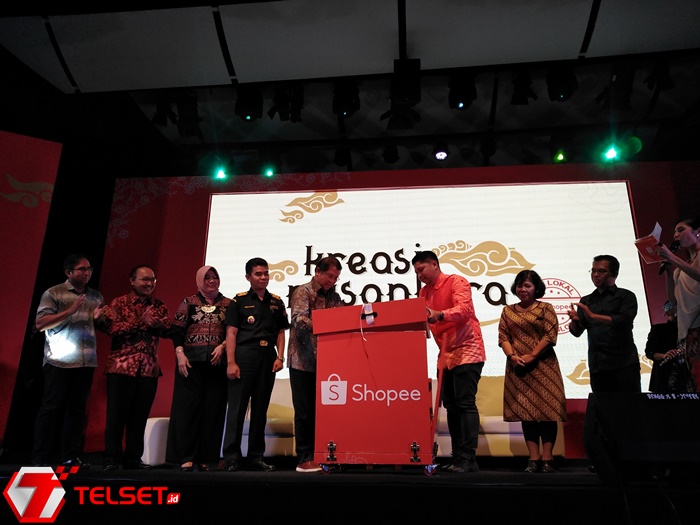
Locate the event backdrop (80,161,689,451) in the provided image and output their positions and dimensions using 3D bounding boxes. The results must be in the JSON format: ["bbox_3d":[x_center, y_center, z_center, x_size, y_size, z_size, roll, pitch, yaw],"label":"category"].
[{"bbox_3d":[0.769,0.545,7.252,8.827,3.988,0.300,-1,-18,5],"label":"event backdrop"}]

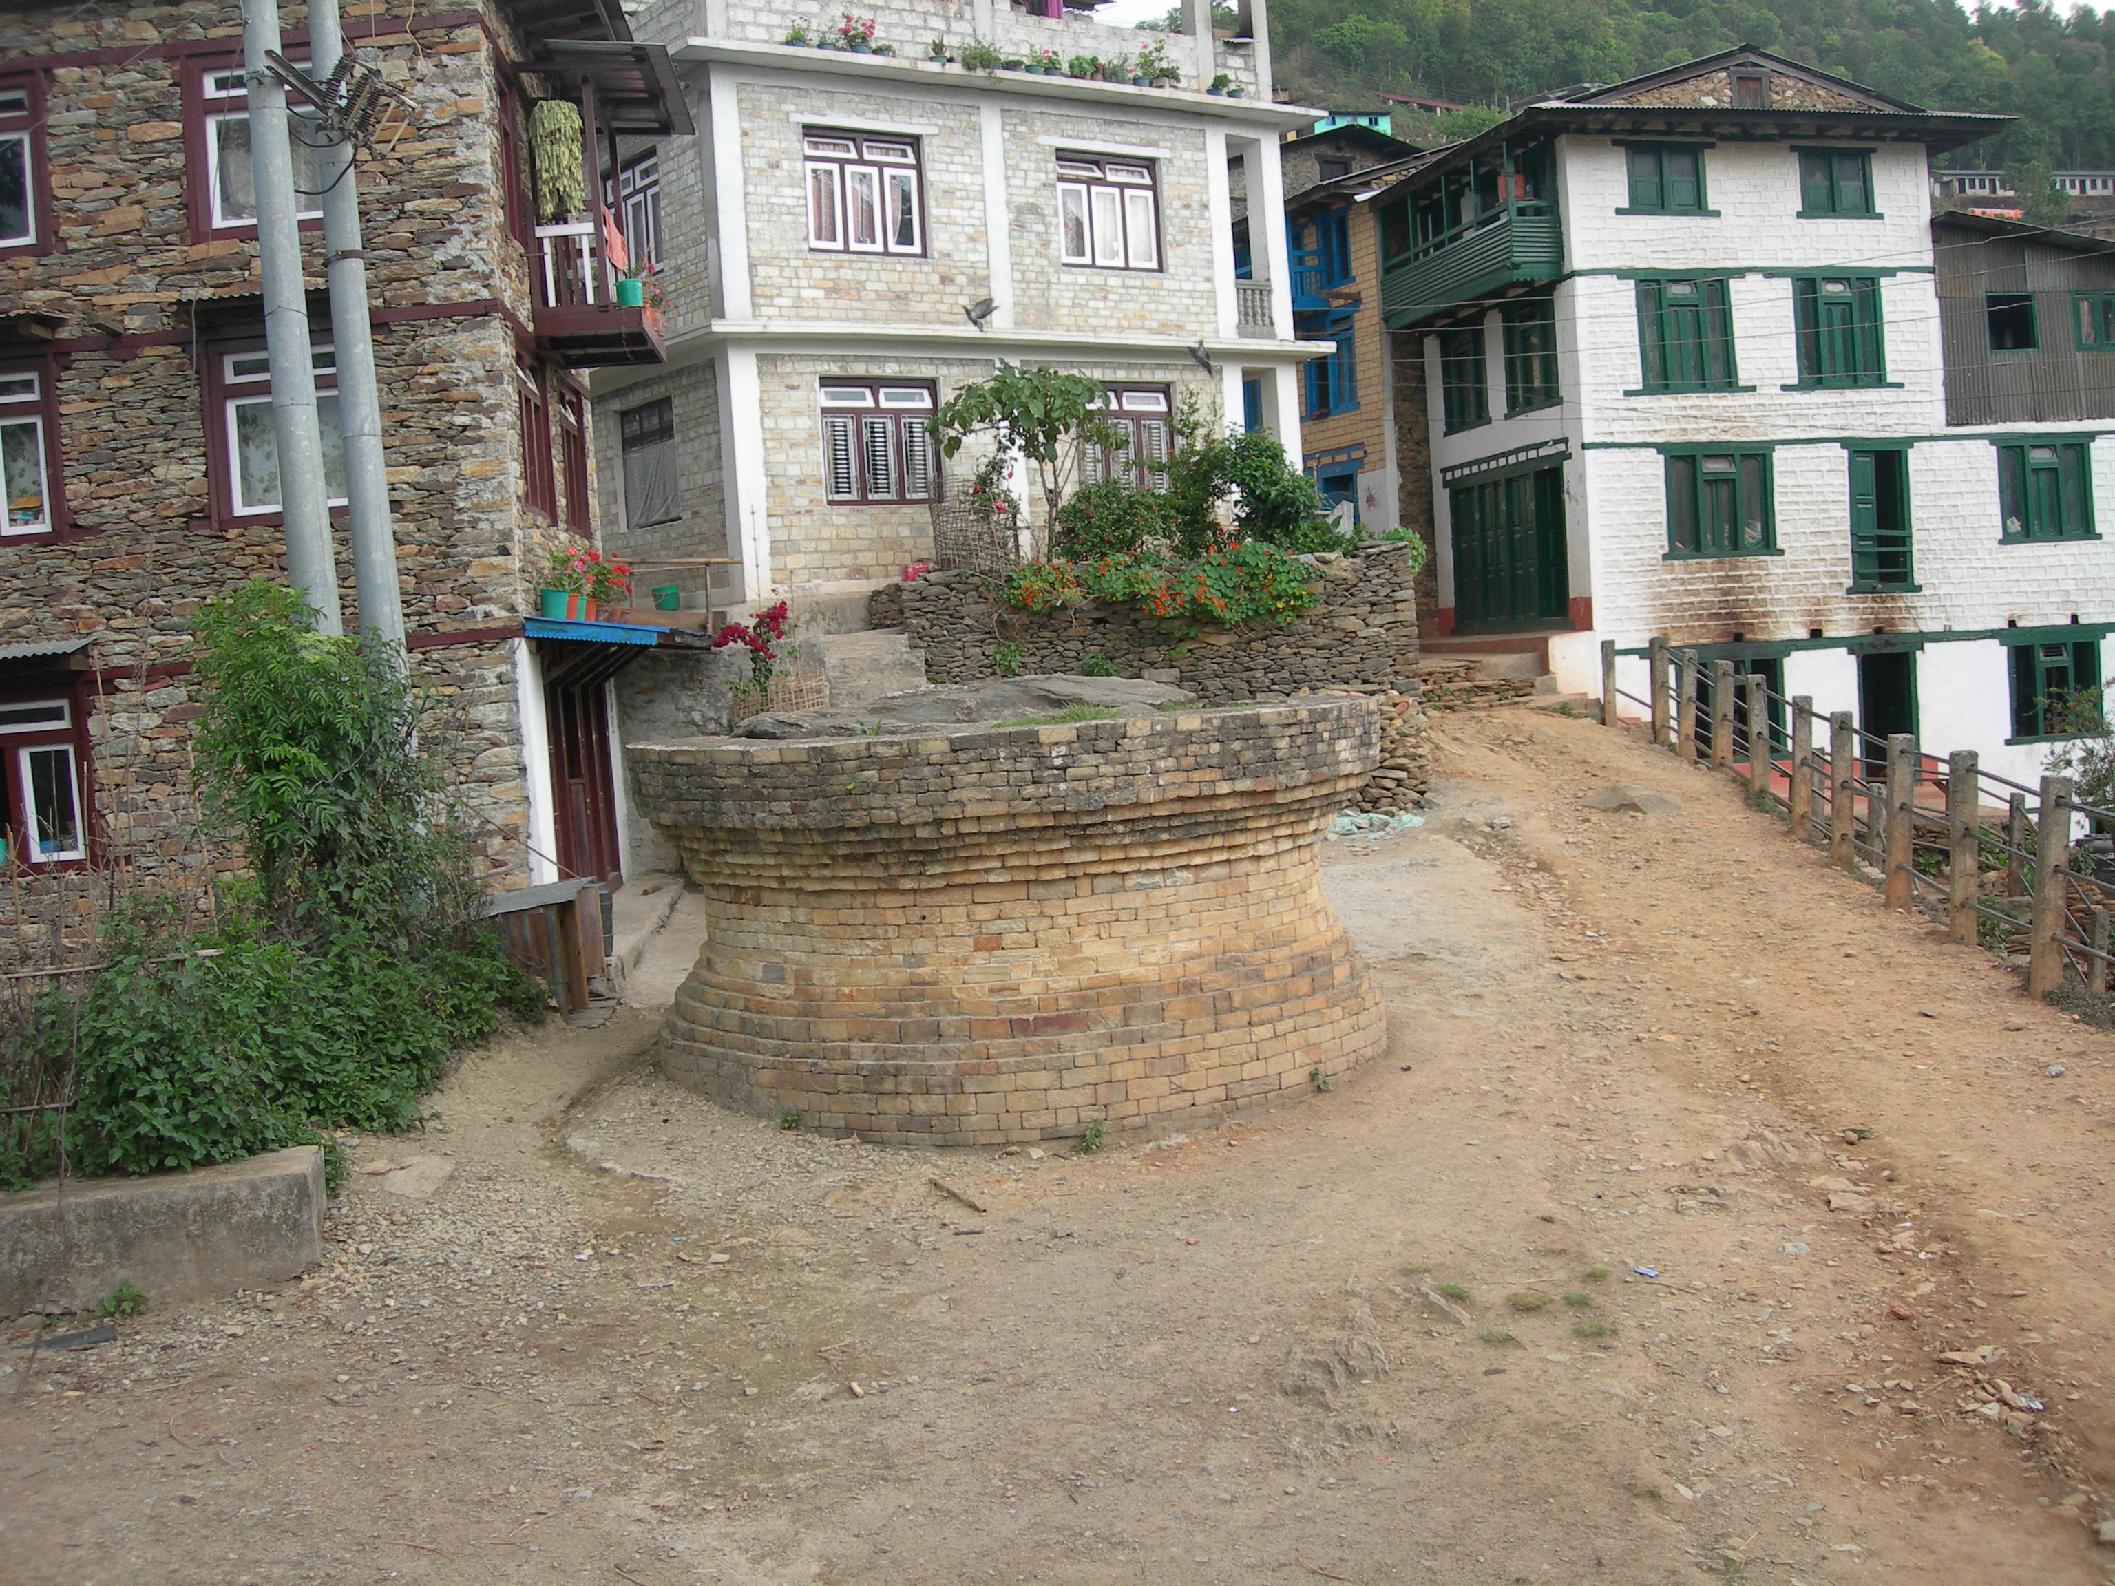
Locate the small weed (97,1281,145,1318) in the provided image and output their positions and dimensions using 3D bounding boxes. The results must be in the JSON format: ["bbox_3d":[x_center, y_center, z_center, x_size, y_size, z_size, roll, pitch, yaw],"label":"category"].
[{"bbox_3d":[-2.596,1.398,6.453,0.135,0.090,0.120,-4,4,0],"label":"small weed"}]

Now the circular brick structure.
[{"bbox_3d":[-0.169,0.418,9.563,3.053,1.437,3.053,-4,4,0],"label":"circular brick structure"}]

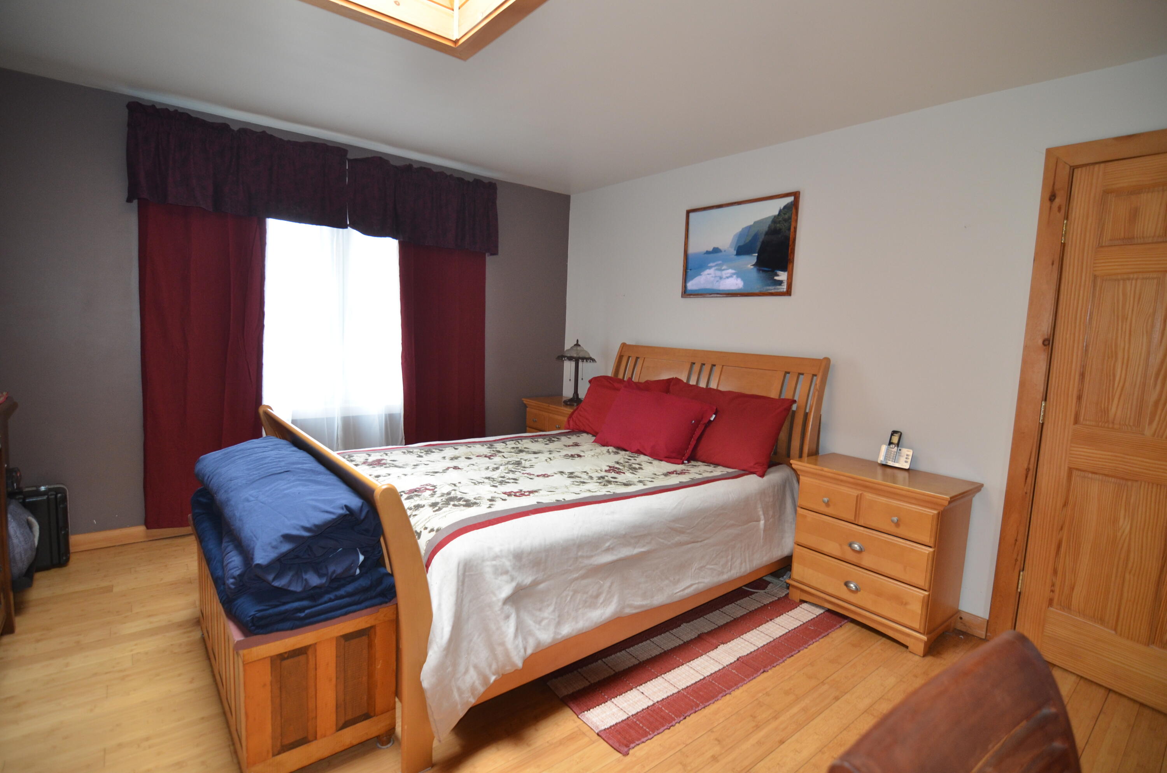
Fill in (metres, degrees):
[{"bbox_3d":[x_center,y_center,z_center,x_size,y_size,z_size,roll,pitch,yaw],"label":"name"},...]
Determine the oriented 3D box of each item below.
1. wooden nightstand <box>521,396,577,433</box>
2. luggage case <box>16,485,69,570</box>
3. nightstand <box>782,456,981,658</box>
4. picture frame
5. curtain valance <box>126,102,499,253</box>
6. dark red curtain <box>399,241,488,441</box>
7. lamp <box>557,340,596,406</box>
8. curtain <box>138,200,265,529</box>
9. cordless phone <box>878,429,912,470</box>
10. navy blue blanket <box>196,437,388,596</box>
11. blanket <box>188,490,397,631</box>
[{"bbox_3d":[-0.135,0.482,4.202,0.430,0.700,0.700,-3,8,-41],"label":"wooden nightstand"},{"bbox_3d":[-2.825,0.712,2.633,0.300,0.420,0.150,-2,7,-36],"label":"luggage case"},{"bbox_3d":[1.391,0.758,2.494,0.420,0.700,0.700,-3,8,-41],"label":"nightstand"},{"bbox_3d":[0.943,-0.850,3.215,0.030,0.580,0.785,-3,8,-41],"label":"picture frame"},{"bbox_3d":[-1.531,-1.249,3.343,2.140,0.520,0.130,-2,7,-36],"label":"curtain valance"},{"bbox_3d":[-1.018,-0.279,3.844,0.650,2.120,0.100,-2,7,-36],"label":"dark red curtain"},{"bbox_3d":[-0.054,-0.102,4.125,0.320,0.530,0.320,2,6,0],"label":"lamp"},{"bbox_3d":[-2.187,-0.244,3.009,0.590,2.120,0.100,-2,7,-36],"label":"curtain"},{"bbox_3d":[1.530,0.317,2.540,0.100,0.175,0.140,-3,8,-41],"label":"cordless phone"},{"bbox_3d":[-1.078,0.374,1.824,0.410,0.250,1.020,-3,8,-41],"label":"navy blue blanket"},{"bbox_3d":[-1.074,0.524,1.835,0.440,0.140,1.040,-3,8,-41],"label":"blanket"}]

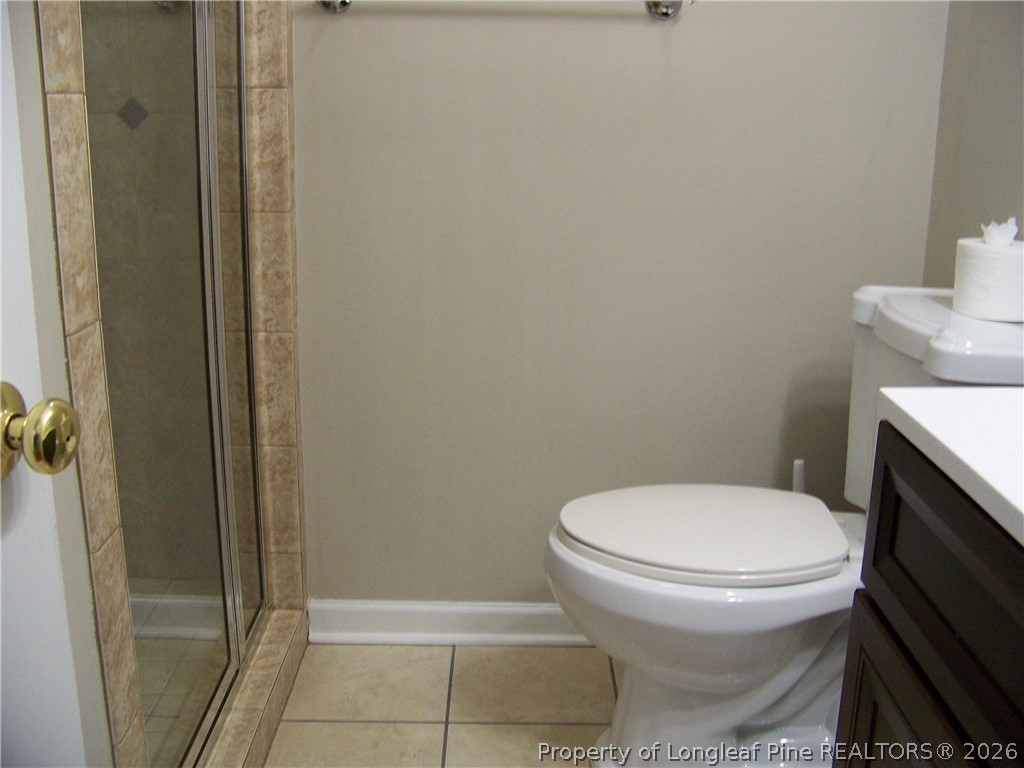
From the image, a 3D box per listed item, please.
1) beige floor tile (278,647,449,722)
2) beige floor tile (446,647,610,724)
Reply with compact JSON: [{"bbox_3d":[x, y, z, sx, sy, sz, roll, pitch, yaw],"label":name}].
[{"bbox_3d":[-0.259,0.556,1.988,0.284,0.010,0.278,1,14,-1],"label":"beige floor tile"},{"bbox_3d":[0.038,0.560,1.992,0.299,0.010,0.278,1,14,-1],"label":"beige floor tile"}]

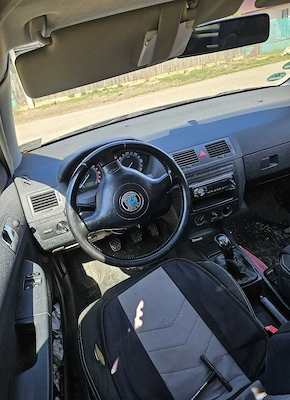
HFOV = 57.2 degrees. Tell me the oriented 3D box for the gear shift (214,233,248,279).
[{"bbox_3d":[0.311,0.194,0.943,0.065,0.135,0.100,-18,29,-7],"label":"gear shift"}]

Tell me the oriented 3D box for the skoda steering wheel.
[{"bbox_3d":[-0.048,0.010,0.832,0.380,0.380,0.090,-26,8,-6],"label":"skoda steering wheel"}]

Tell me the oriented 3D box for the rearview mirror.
[{"bbox_3d":[0.194,-0.410,0.658,0.235,0.065,0.040,-4,34,9],"label":"rearview mirror"}]

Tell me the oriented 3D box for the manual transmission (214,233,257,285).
[{"bbox_3d":[0.321,0.202,0.940,0.095,0.145,0.135,-18,29,-7],"label":"manual transmission"}]

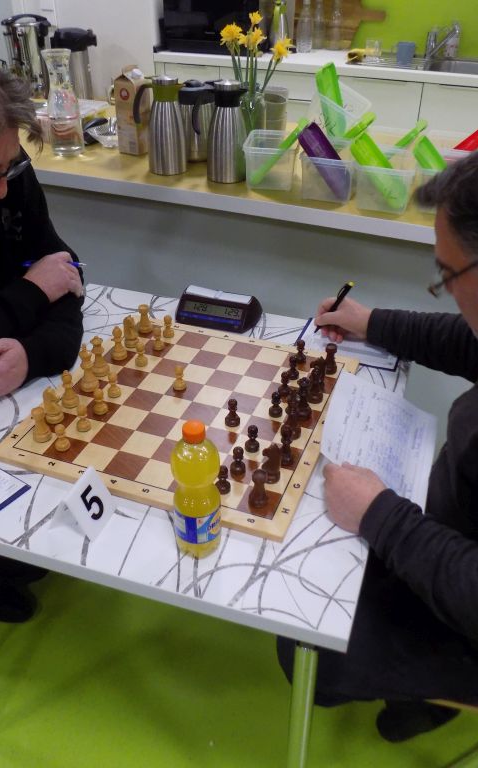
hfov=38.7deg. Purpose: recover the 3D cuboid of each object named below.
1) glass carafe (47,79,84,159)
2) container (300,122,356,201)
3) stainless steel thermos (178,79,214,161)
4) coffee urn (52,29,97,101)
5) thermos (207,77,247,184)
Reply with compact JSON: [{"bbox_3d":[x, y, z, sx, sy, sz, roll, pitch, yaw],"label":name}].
[{"bbox_3d":[-0.524,-0.832,2.019,0.100,0.286,0.100,1,35,0],"label":"glass carafe"},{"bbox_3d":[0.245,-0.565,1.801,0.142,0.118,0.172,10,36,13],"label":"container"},{"bbox_3d":[-0.130,-0.785,2.026,0.150,0.212,0.115,1,35,0],"label":"stainless steel thermos"},{"bbox_3d":[-0.656,-1.301,2.759,0.170,0.275,0.140,10,35,13],"label":"coffee urn"},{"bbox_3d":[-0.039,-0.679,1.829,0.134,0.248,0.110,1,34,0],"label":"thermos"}]

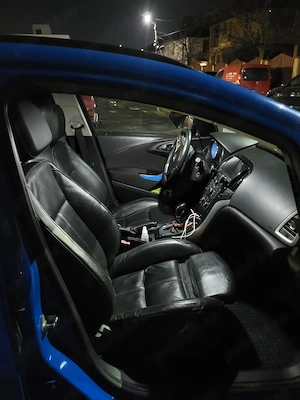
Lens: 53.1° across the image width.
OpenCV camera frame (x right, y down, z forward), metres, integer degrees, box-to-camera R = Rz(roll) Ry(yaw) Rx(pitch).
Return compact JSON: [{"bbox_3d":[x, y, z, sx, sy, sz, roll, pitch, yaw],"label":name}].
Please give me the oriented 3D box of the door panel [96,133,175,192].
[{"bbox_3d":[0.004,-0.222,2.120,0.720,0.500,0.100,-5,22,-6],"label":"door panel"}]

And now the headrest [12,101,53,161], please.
[{"bbox_3d":[-0.397,-0.227,0.965,0.110,0.180,0.250,-20,23,0],"label":"headrest"}]

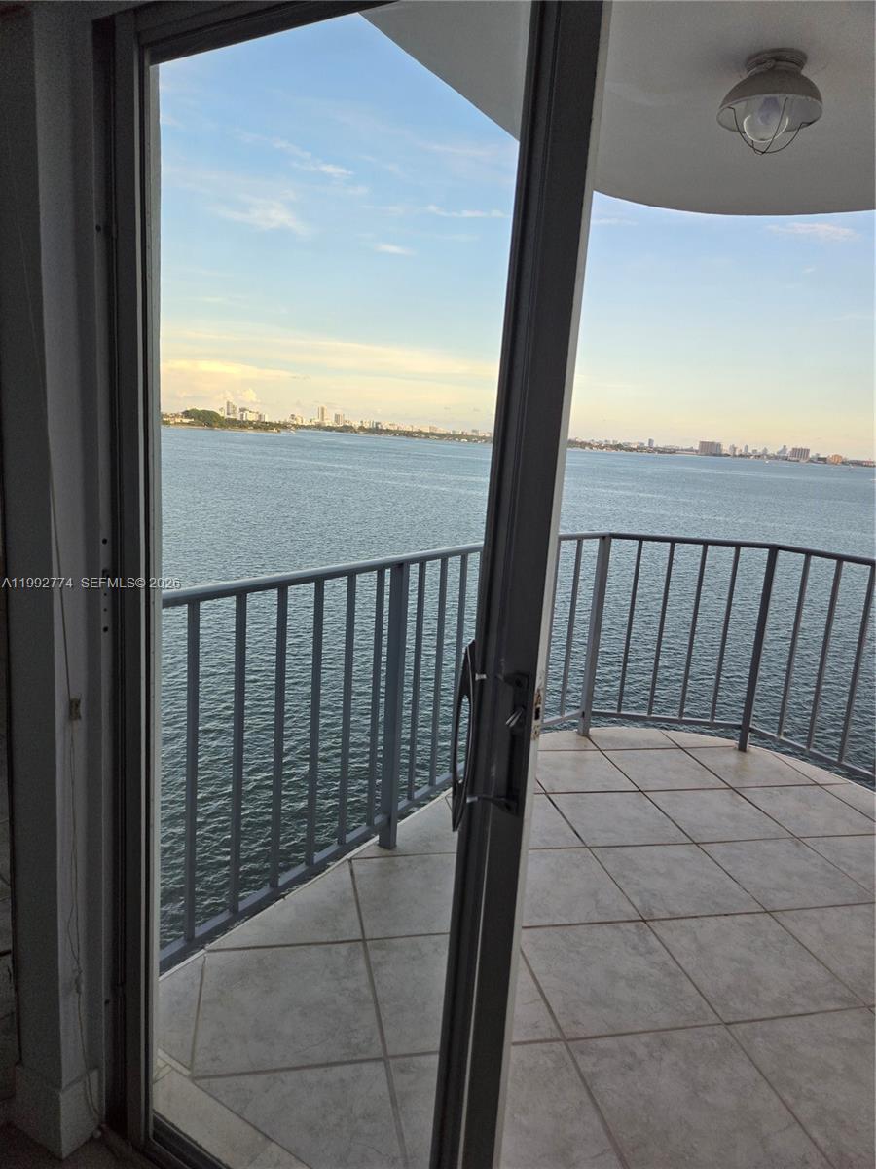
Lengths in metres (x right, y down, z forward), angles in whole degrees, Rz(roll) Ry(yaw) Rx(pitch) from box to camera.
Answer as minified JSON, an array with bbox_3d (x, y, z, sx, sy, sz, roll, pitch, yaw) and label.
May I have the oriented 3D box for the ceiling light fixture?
[{"bbox_3d":[0.985,-1.411,2.301,0.288,0.246,0.288,1,11,-13],"label":"ceiling light fixture"}]

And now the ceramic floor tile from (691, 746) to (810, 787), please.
[{"bbox_3d":[1.542,0.914,3.866,0.450,0.010,0.450,1,11,-13],"label":"ceramic floor tile"}]

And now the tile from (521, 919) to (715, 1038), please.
[{"bbox_3d":[0.498,1.131,2.252,0.450,0.010,0.450,1,11,-13],"label":"tile"}]

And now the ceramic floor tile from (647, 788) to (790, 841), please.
[{"bbox_3d":[1.194,0.986,3.328,0.450,0.010,0.450,1,11,-13],"label":"ceramic floor tile"}]

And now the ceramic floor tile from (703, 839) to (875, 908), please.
[{"bbox_3d":[1.290,1.073,2.890,0.450,0.010,0.450,1,11,-13],"label":"ceramic floor tile"}]

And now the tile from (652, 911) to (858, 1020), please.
[{"bbox_3d":[0.942,1.145,2.353,0.450,0.010,0.450,1,11,-13],"label":"tile"}]

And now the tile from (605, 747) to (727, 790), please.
[{"bbox_3d":[1.097,0.899,3.765,0.450,0.010,0.450,1,11,-13],"label":"tile"}]

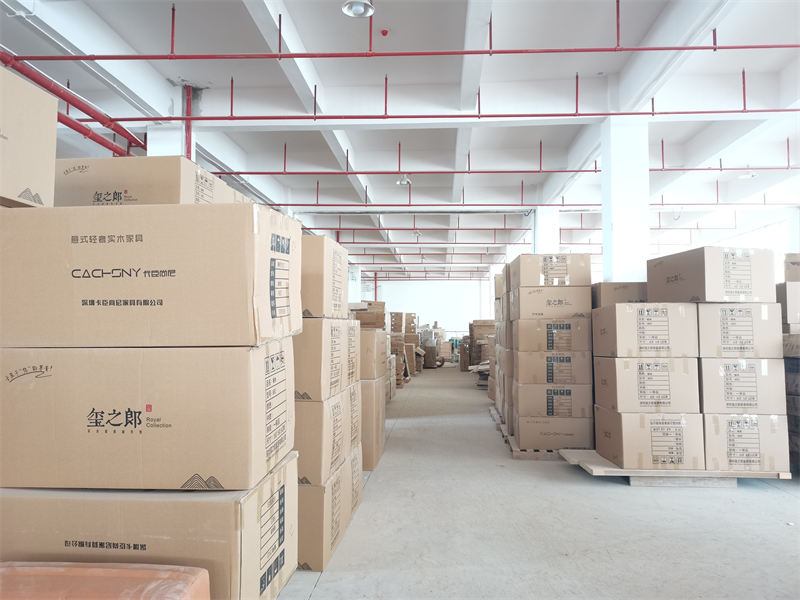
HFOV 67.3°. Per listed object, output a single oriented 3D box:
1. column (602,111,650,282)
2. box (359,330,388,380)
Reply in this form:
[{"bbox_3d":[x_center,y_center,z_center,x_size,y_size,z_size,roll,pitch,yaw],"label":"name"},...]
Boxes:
[{"bbox_3d":[3.932,-0.543,10.473,0.625,5.146,0.610,0,-3,4],"label":"column"},{"bbox_3d":[-0.620,0.598,6.805,0.820,0.510,1.000,0,-3,4],"label":"box"}]

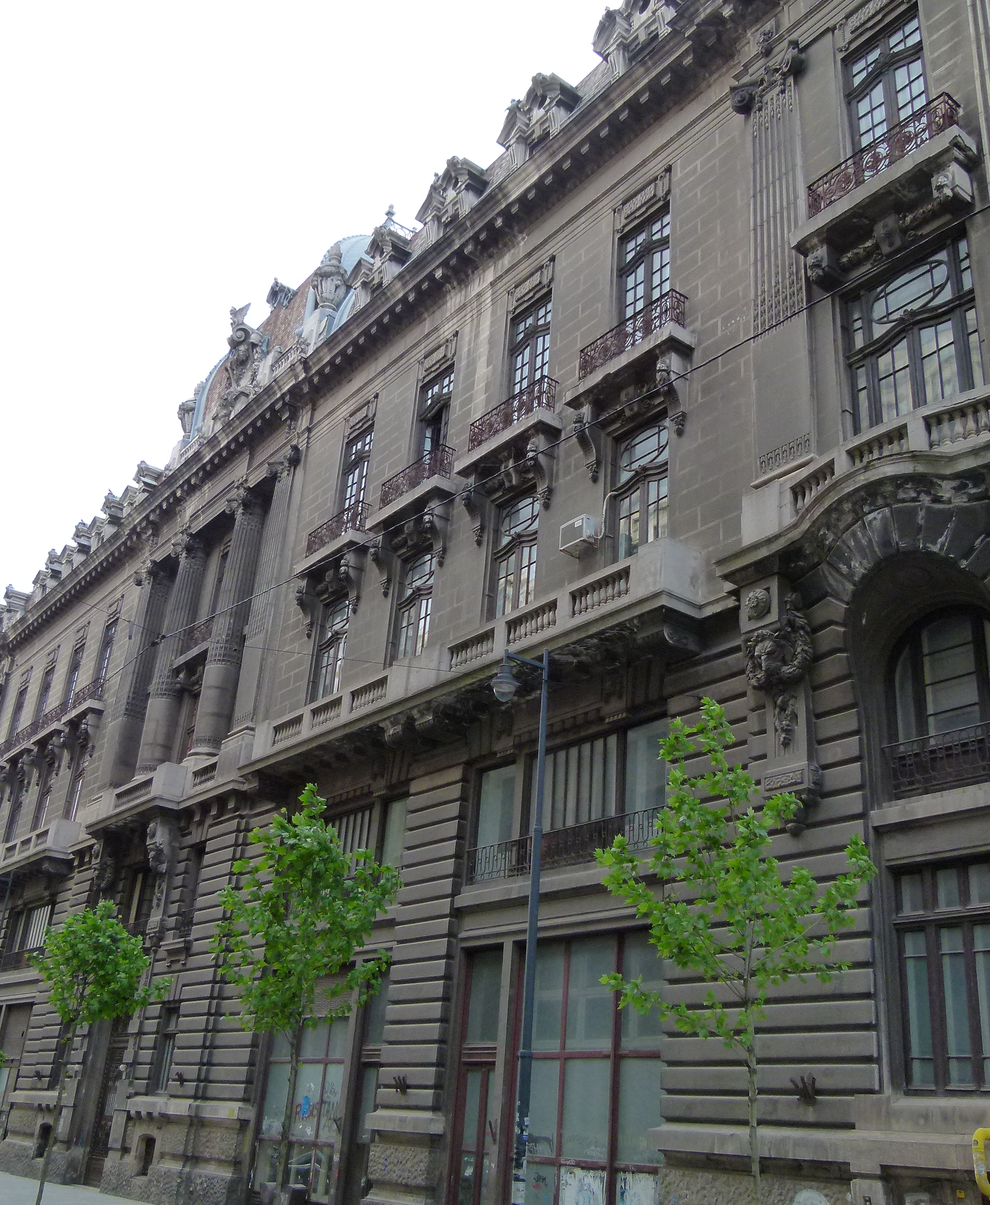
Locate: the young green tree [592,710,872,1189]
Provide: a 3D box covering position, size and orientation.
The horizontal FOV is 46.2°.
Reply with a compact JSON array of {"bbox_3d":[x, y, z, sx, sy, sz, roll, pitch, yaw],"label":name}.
[{"bbox_3d":[2.187,3.790,10.594,2.600,6.400,2.650,4,-25,2],"label":"young green tree"}]

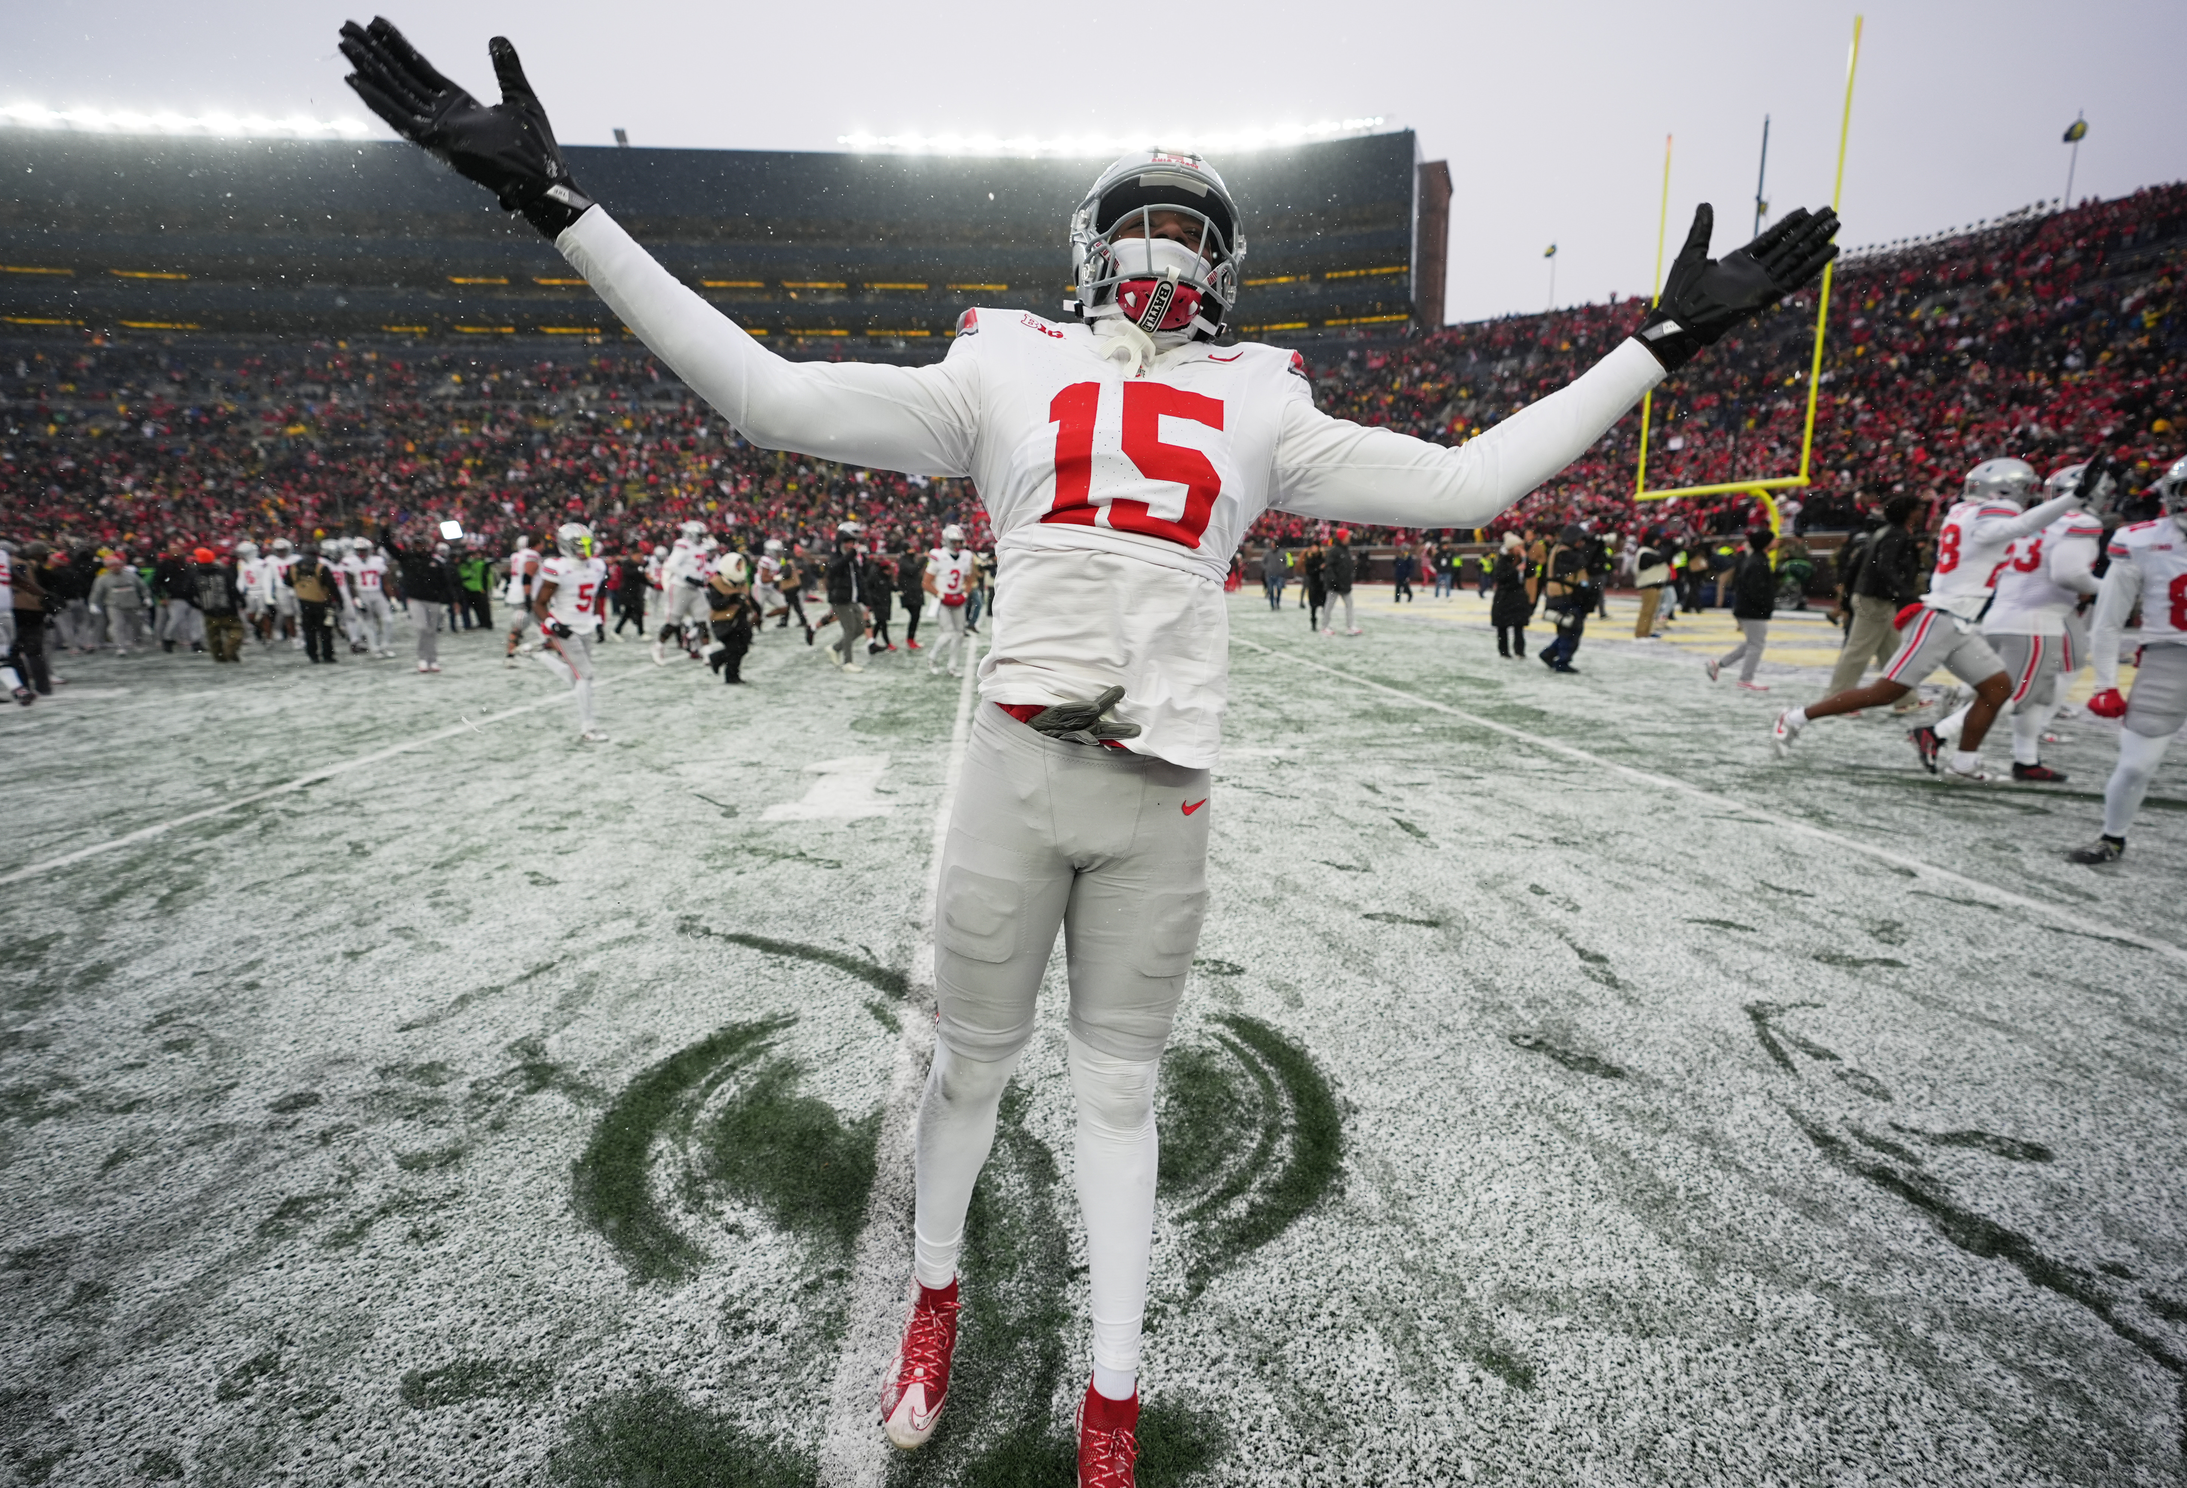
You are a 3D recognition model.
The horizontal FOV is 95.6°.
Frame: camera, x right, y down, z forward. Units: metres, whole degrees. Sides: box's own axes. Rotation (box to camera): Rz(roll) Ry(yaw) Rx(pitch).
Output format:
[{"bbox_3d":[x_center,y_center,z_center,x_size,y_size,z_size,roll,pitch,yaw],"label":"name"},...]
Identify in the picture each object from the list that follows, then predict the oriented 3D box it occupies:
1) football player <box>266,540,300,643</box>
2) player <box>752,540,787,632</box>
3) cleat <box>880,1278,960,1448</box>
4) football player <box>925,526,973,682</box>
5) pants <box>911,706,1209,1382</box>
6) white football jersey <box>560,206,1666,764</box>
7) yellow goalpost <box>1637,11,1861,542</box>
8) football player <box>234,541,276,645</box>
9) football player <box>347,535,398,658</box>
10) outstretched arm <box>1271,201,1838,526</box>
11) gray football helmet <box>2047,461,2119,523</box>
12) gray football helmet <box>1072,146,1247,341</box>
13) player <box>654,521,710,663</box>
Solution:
[{"bbox_3d":[-15.395,-2.849,18.882,0.700,1.950,0.500,-9,14,-38],"label":"football player"},{"bbox_3d":[-6.635,-3.247,20.400,0.850,1.880,0.620,2,11,12],"label":"player"},{"bbox_3d":[-0.298,1.093,1.827,0.115,0.140,0.315,1,11,7],"label":"cleat"},{"bbox_3d":[-1.912,-1.889,13.100,0.660,1.930,0.480,-5,11,-20],"label":"football player"},{"bbox_3d":[-0.069,0.482,1.678,0.470,1.060,0.460,-1,11,-3],"label":"pants"},{"bbox_3d":[0.041,-0.303,1.408,1.300,0.700,0.540,-1,11,1],"label":"white football jersey"},{"bbox_3d":[16.277,-9.434,24.172,1.970,12.120,5.750,-2,11,-6],"label":"yellow goalpost"},{"bbox_3d":[-16.490,-2.958,19.500,0.660,1.940,0.500,-3,11,-12],"label":"football player"},{"bbox_3d":[-12.100,-2.466,16.625,0.760,1.950,0.500,-8,13,-35],"label":"football player"},{"bbox_3d":[0.553,-0.452,1.265,0.710,0.300,0.190,-15,-6,23],"label":"outstretched arm"},{"bbox_3d":[6.130,-1.568,6.150,0.340,0.300,0.250,4,12,22],"label":"gray football helmet"},{"bbox_3d":[0.088,-0.692,1.375,0.250,0.265,0.320,7,-6,-4],"label":"gray football helmet"},{"bbox_3d":[-6.169,-2.267,14.900,0.800,1.990,0.660,4,12,24],"label":"player"}]

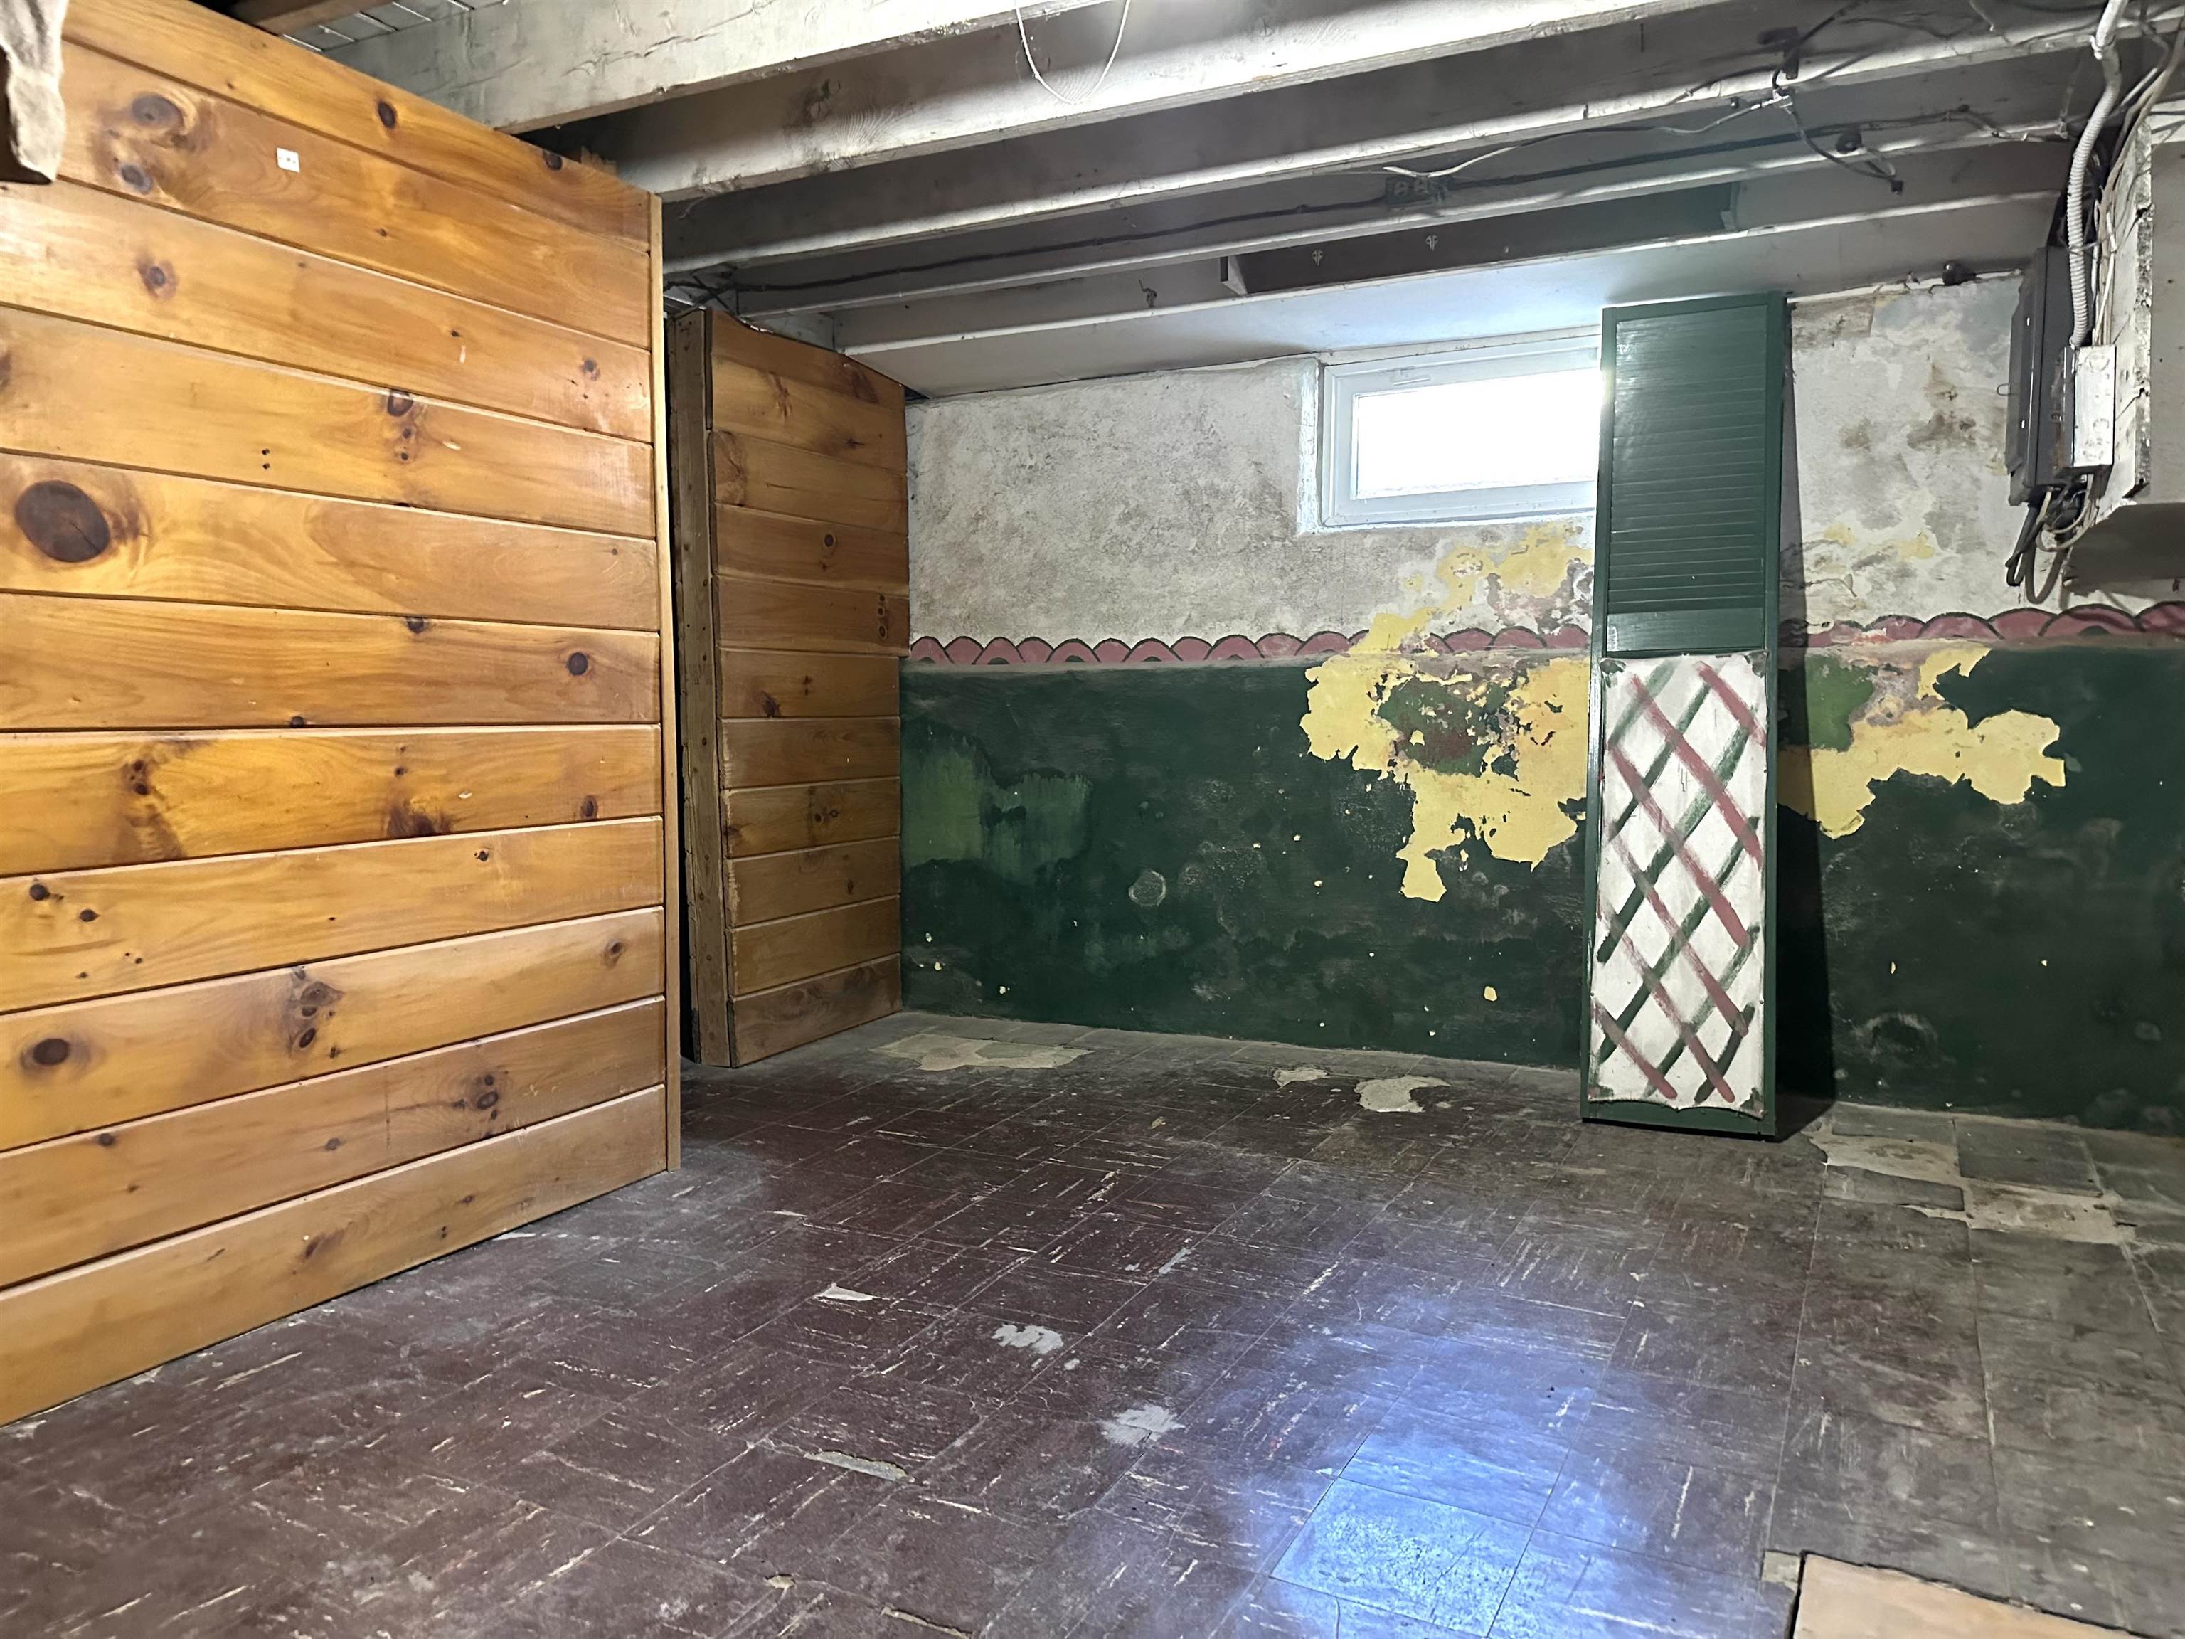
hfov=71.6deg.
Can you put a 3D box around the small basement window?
[{"bbox_3d":[0.999,-0.935,3.654,0.900,0.398,0.070,2,5,28],"label":"small basement window"}]

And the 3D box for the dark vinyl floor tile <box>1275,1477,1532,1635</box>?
[{"bbox_3d":[0.342,0.800,1.655,0.229,0.004,0.229,2,5,27],"label":"dark vinyl floor tile"}]

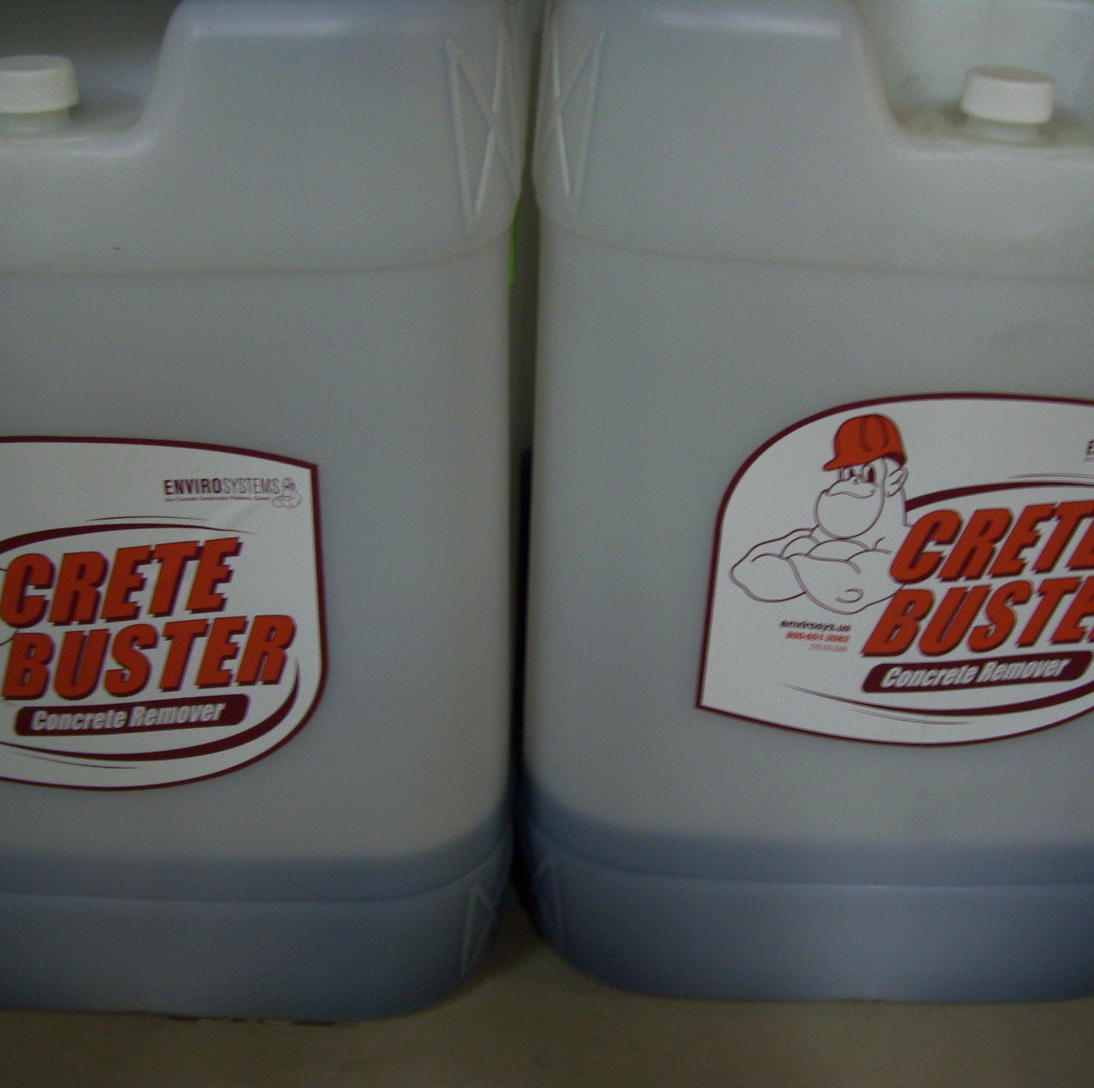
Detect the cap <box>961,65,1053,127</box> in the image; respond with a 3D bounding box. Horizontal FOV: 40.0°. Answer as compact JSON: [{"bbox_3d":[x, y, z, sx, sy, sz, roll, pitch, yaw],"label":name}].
[{"bbox_3d":[0.170,-0.165,0.555,0.035,0.016,0.035,1,25,0],"label":"cap"}]

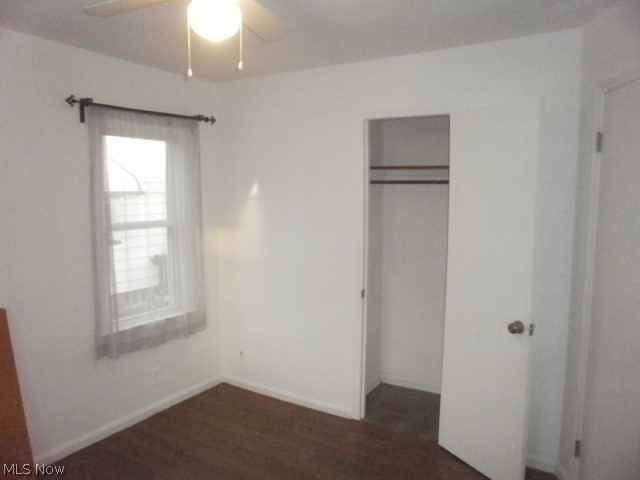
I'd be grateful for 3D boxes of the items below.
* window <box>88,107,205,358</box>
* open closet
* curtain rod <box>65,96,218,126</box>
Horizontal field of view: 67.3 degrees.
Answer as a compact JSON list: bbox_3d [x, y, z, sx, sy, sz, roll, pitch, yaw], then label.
[{"bbox_3d":[-1.153,-0.060,3.301,0.100,1.540,0.880,4,7,32],"label":"window"},{"bbox_3d":[0.688,0.228,3.358,0.580,2.057,0.630,4,7,32],"label":"open closet"},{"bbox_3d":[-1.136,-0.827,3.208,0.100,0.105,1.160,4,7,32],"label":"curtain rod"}]

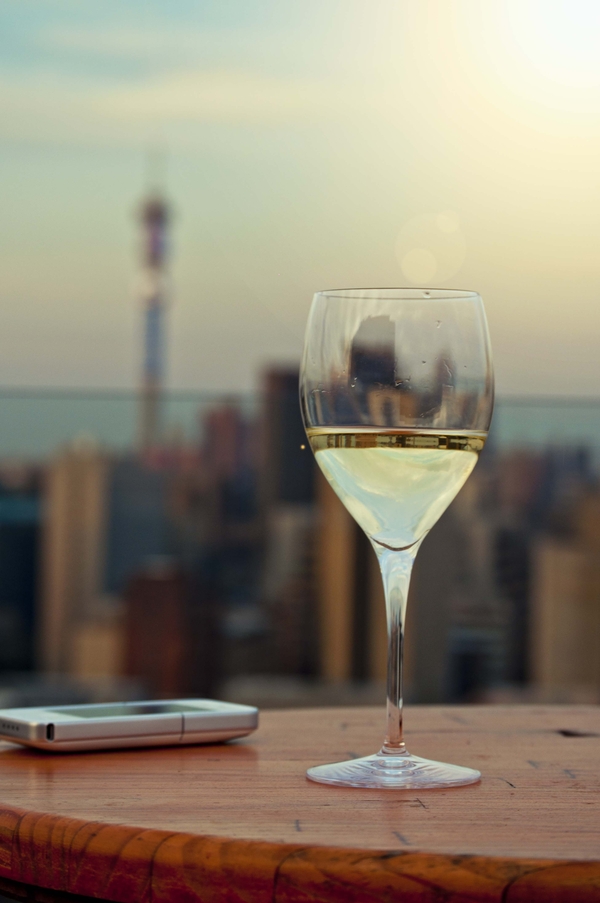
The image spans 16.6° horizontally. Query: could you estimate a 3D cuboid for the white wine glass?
[{"bbox_3d":[0.042,0.036,0.886,0.084,0.207,0.084,1,0,0],"label":"white wine glass"}]

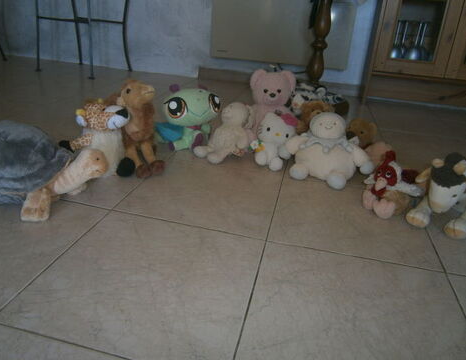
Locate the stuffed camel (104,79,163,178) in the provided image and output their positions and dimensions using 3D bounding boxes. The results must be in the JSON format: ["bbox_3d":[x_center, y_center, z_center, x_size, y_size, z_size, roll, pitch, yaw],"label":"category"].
[{"bbox_3d":[-0.271,-0.154,0.976,0.142,0.238,0.203,-19,34,-40],"label":"stuffed camel"}]

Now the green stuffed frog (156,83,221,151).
[{"bbox_3d":[-0.141,-0.211,1.169,0.203,0.193,0.162,-8,28,-25],"label":"green stuffed frog"}]

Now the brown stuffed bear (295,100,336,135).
[{"bbox_3d":[0.277,-0.188,1.215,0.142,0.172,0.132,8,26,7],"label":"brown stuffed bear"}]

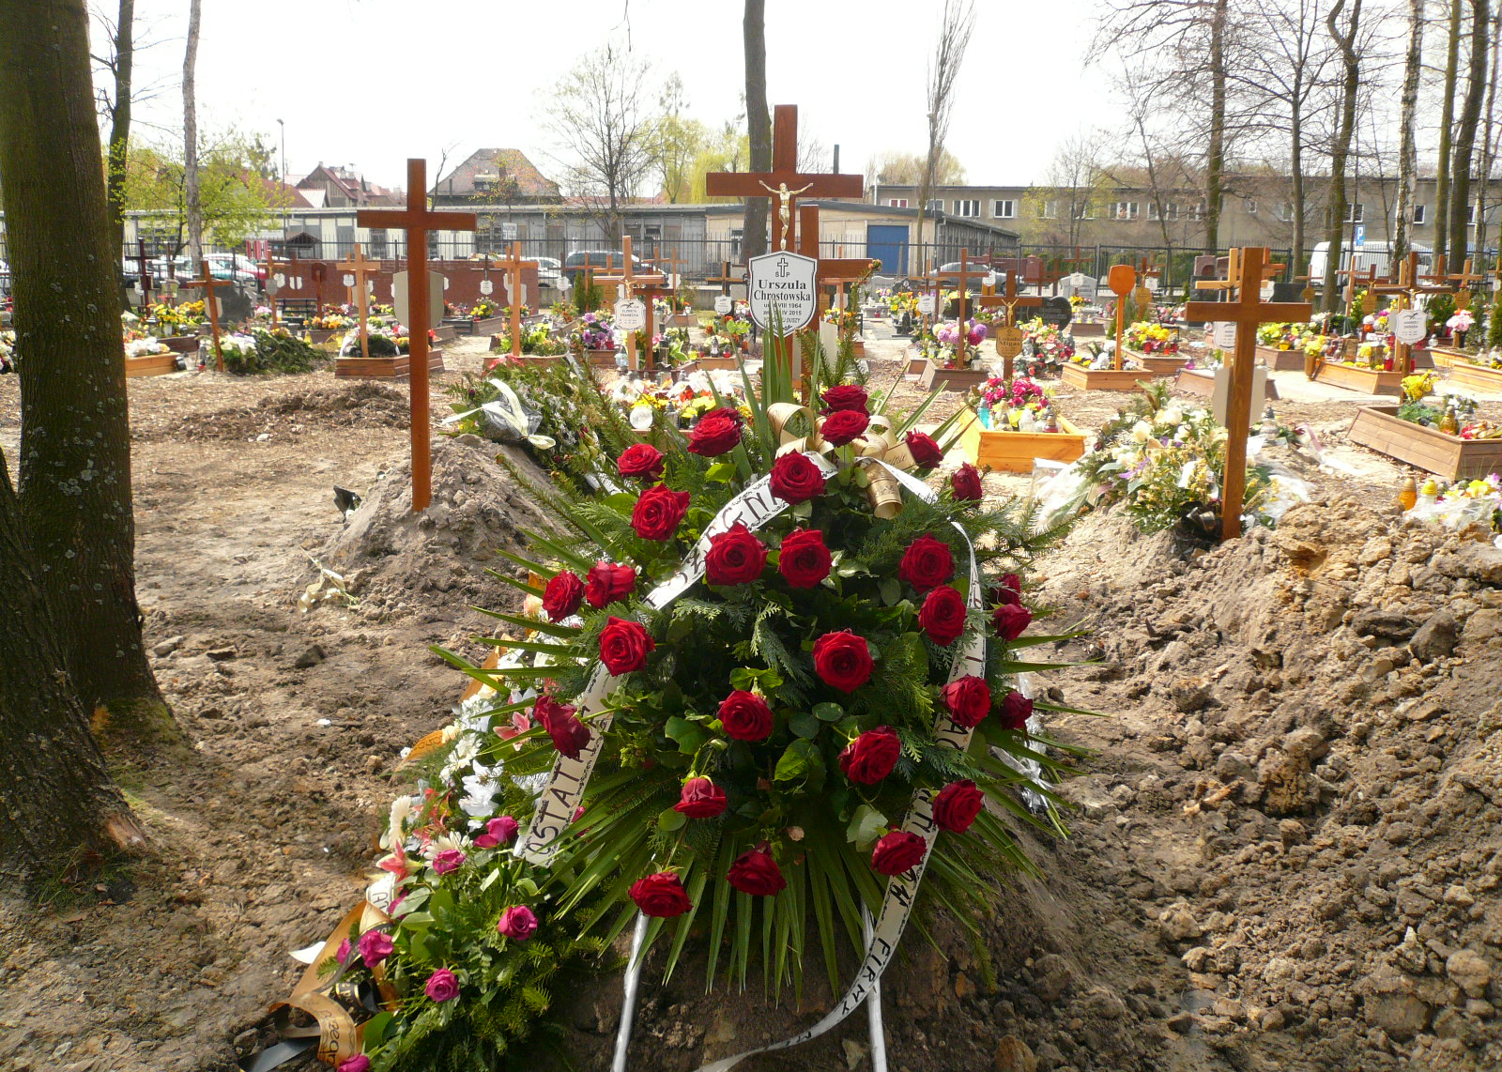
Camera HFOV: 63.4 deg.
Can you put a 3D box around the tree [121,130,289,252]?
[{"bbox_3d":[-16.267,-9.612,36.562,4.600,5.000,4.300,2,13,5],"label":"tree"}]

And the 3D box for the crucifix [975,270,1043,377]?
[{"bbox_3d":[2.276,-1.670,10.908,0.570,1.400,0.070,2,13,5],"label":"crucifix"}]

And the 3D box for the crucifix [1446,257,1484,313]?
[{"bbox_3d":[11.317,-3.685,19.358,0.550,1.400,0.070,2,13,5],"label":"crucifix"}]

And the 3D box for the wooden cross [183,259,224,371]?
[{"bbox_3d":[-7.229,-2.934,16.202,0.579,1.464,0.100,-1,13,6],"label":"wooden cross"}]

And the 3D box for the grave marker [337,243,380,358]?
[{"bbox_3d":[-5.226,-3.121,16.202,0.579,1.522,0.100,1,13,6],"label":"grave marker"}]

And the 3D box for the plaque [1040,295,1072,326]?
[{"bbox_3d":[4.194,-3.082,17.062,0.580,0.550,0.090,2,13,5],"label":"plaque"}]

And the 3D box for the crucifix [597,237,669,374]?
[{"bbox_3d":[-1.094,-2.058,11.002,0.648,1.275,0.100,1,13,6],"label":"crucifix"}]

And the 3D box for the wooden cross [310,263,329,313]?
[{"bbox_3d":[-7.667,-4.326,21.601,0.334,1.064,0.140,1,13,3],"label":"wooden cross"}]

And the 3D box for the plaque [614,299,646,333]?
[{"bbox_3d":[-1.074,-1.979,10.900,0.284,0.301,0.025,1,13,6],"label":"plaque"}]

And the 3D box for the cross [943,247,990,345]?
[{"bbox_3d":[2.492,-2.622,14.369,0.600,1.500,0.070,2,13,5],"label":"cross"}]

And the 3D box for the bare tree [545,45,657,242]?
[{"bbox_3d":[-6.650,-16.481,54.024,5.007,10.049,4.900,0,13,0],"label":"bare tree"}]

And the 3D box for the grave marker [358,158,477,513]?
[{"bbox_3d":[-1.582,-0.925,5.820,0.565,1.690,0.080,4,13,5],"label":"grave marker"}]

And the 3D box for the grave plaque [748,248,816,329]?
[{"bbox_3d":[0.114,-0.856,4.300,0.240,0.305,0.015,2,13,5],"label":"grave plaque"}]

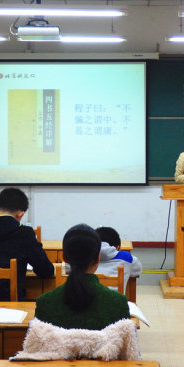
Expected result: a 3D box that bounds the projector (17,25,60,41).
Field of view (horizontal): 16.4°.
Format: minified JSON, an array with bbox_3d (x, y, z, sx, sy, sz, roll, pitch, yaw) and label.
[{"bbox_3d":[-0.470,-1.357,5.750,0.370,0.120,0.300,0,4,2],"label":"projector"}]

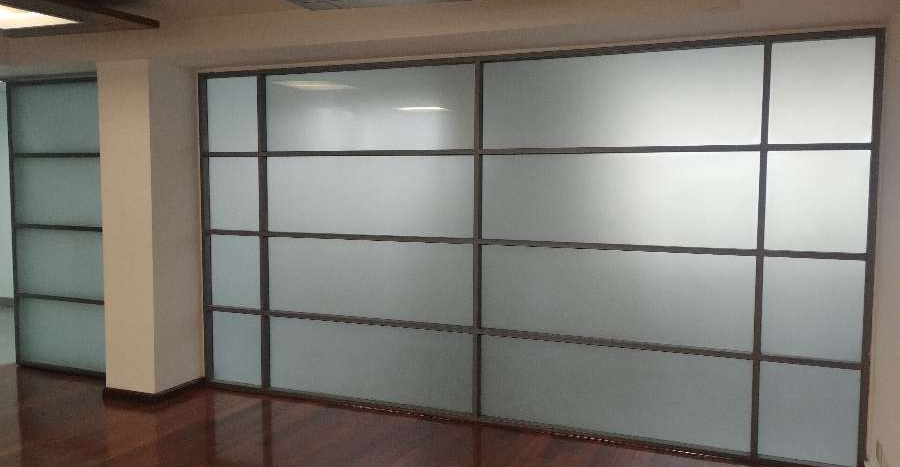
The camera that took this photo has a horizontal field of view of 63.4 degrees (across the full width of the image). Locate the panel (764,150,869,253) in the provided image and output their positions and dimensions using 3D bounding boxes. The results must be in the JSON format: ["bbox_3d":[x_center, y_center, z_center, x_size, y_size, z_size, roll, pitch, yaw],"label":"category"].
[{"bbox_3d":[1.899,-0.165,3.776,0.486,0.532,0.040,2,5,23],"label":"panel"}]

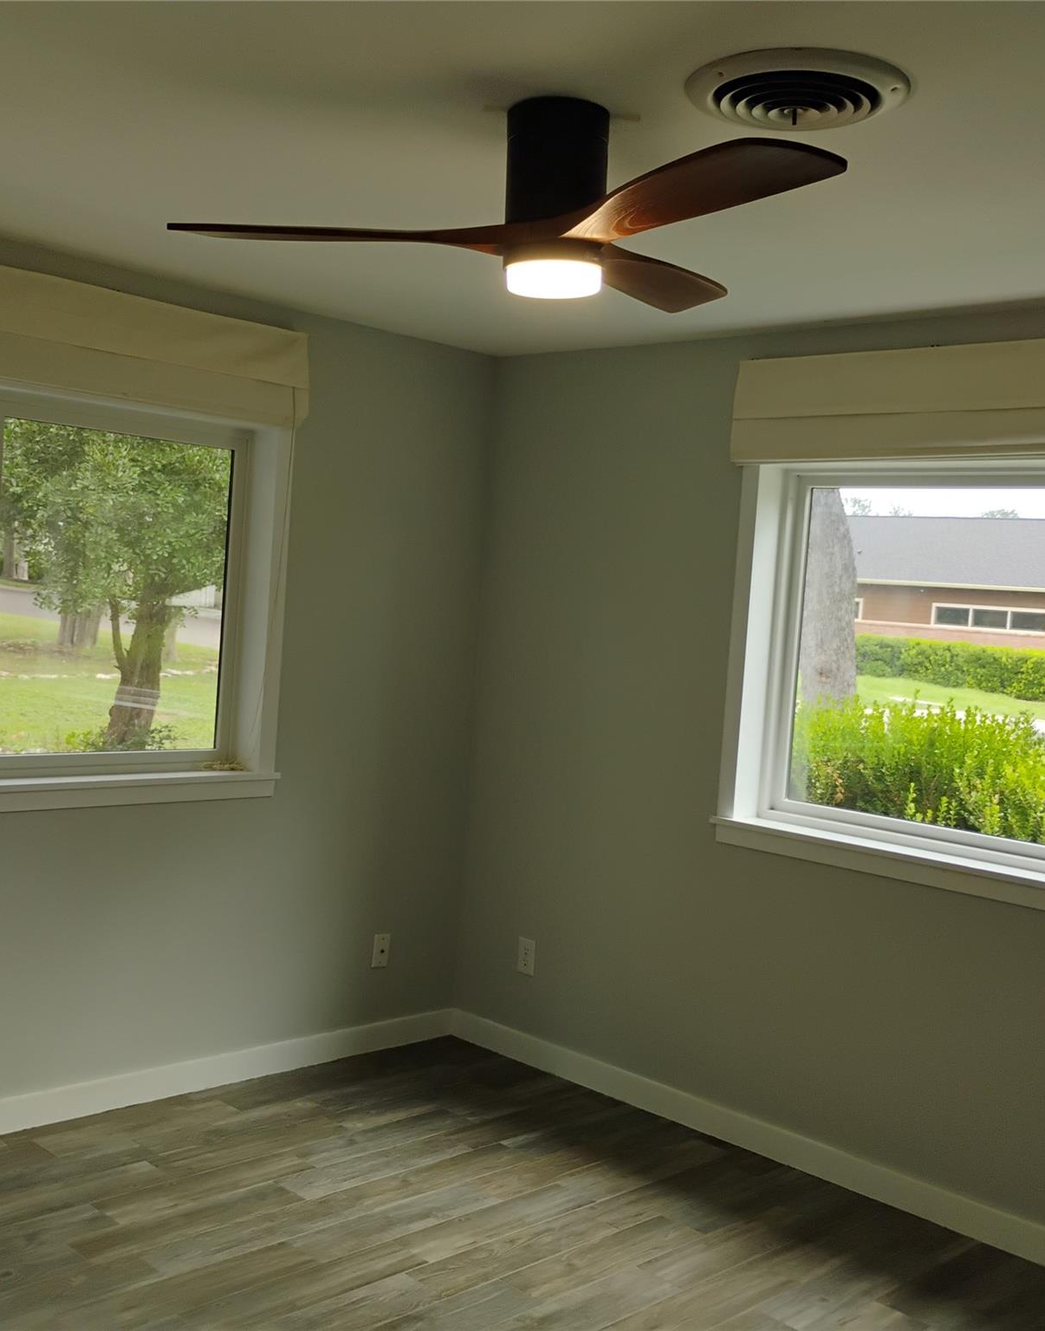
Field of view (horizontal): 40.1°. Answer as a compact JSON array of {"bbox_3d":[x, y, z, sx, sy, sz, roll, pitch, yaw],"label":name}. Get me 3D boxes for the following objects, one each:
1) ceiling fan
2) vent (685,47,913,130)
[{"bbox_3d":[0.002,-0.820,2.522,1.170,0.310,1.200,4,3,0],"label":"ceiling fan"},{"bbox_3d":[0.438,-0.915,2.328,0.360,0.040,0.360,4,3,0],"label":"vent"}]

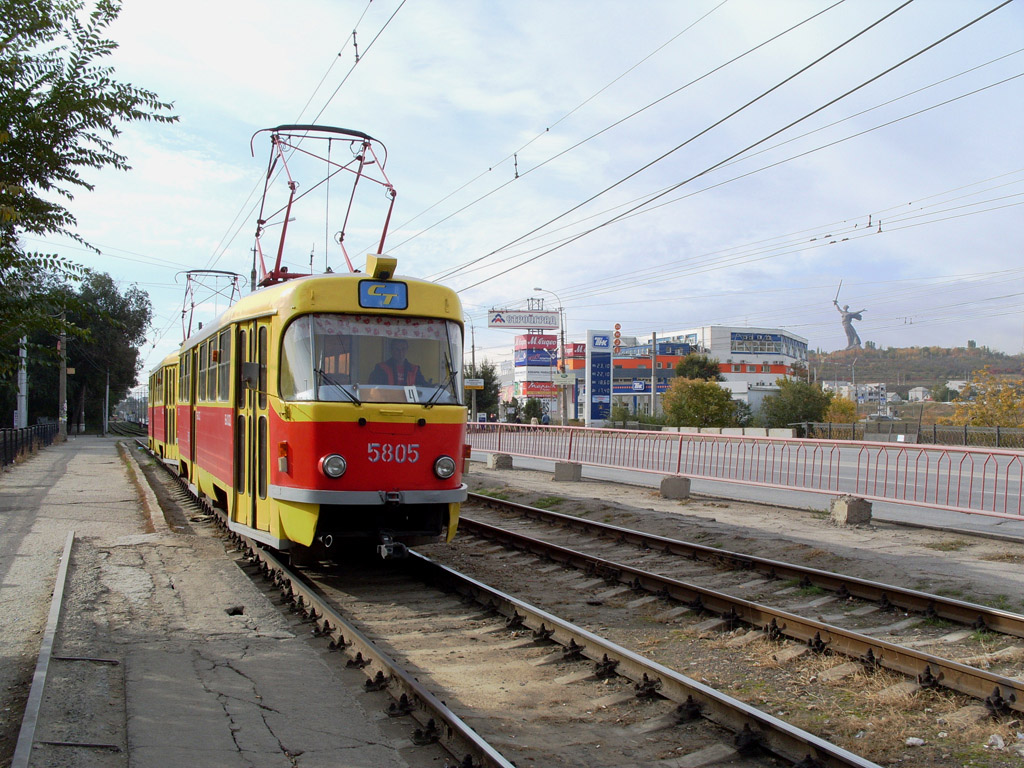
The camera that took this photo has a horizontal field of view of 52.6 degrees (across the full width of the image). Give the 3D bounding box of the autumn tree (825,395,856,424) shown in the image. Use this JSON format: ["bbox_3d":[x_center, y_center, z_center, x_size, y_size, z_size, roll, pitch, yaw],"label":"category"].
[{"bbox_3d":[25.304,2.395,80.000,3.100,3.200,3.100,2,-2,-22],"label":"autumn tree"}]

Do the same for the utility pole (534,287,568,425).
[{"bbox_3d":[3.166,-2.004,83.000,2.700,11.600,0.450,2,-2,-22],"label":"utility pole"}]

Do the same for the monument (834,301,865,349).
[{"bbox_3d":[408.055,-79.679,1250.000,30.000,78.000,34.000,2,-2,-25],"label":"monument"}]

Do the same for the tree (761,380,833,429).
[{"bbox_3d":[18.685,1.576,68.000,4.600,4.000,4.700,2,-2,-22],"label":"tree"}]

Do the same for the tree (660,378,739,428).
[{"bbox_3d":[14.018,1.710,77.000,5.300,4.400,5.500,1,-2,0],"label":"tree"}]

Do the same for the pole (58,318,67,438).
[{"bbox_3d":[-20.174,-0.359,46.500,0.320,6.000,0.320,2,-2,-22],"label":"pole"}]

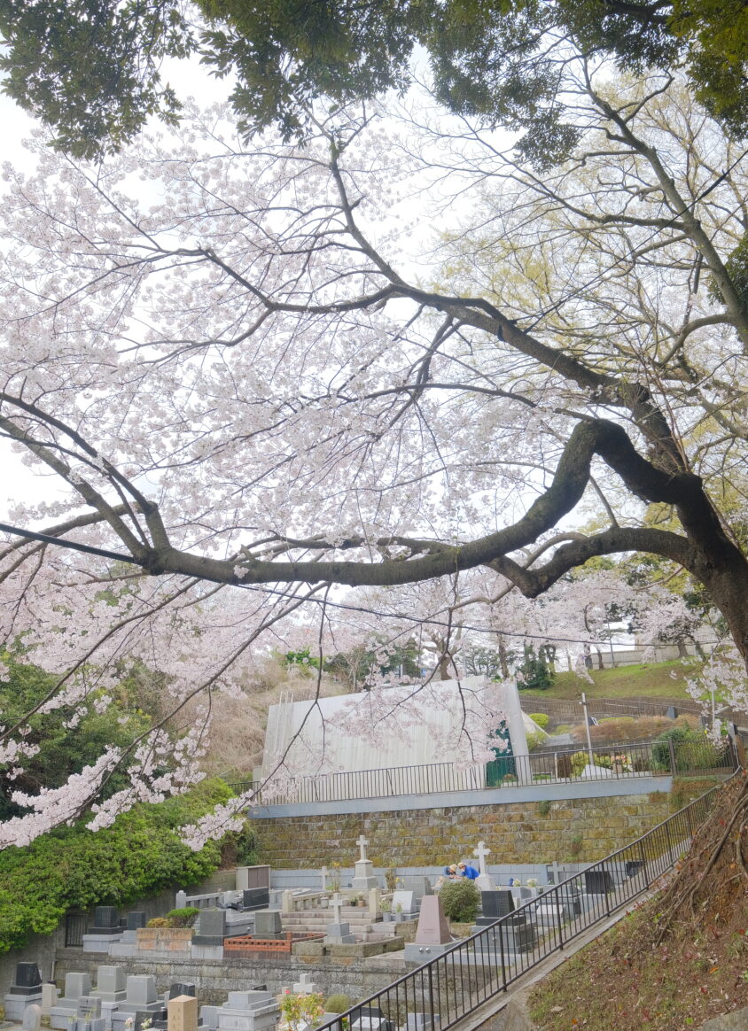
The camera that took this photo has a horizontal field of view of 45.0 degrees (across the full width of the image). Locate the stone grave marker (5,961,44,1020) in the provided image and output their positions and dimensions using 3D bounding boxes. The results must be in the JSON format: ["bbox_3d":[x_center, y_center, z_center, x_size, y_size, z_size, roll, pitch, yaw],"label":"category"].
[{"bbox_3d":[-8.278,11.387,21.633,0.717,1.195,0.680,-14,-21,29],"label":"stone grave marker"}]

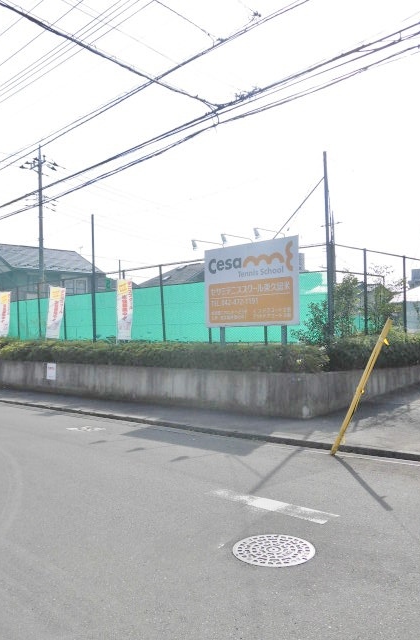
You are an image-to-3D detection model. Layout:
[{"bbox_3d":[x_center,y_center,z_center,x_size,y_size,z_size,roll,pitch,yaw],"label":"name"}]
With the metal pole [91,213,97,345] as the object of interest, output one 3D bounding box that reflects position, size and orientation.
[{"bbox_3d":[-3.915,-1.293,19.994,0.105,4.510,0.105,-1,0,-42],"label":"metal pole"}]

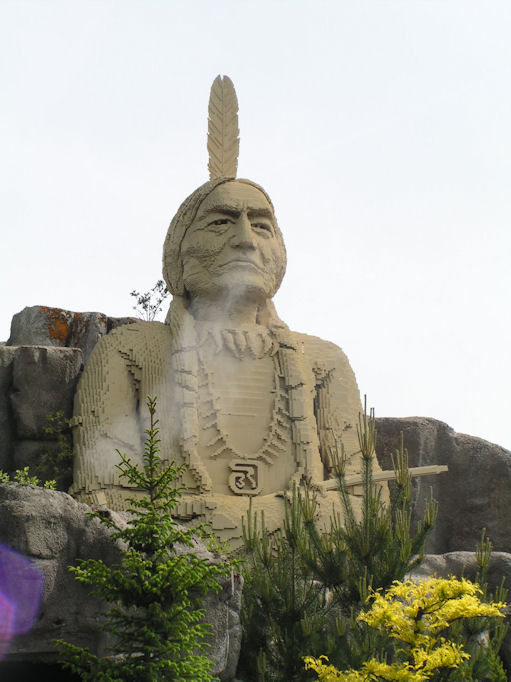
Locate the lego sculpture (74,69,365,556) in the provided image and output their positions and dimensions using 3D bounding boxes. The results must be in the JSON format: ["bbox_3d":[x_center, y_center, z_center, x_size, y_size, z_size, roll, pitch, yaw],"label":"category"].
[{"bbox_3d":[-0.459,-0.388,39.000,4.800,7.700,2.900,5,-12,-23],"label":"lego sculpture"}]

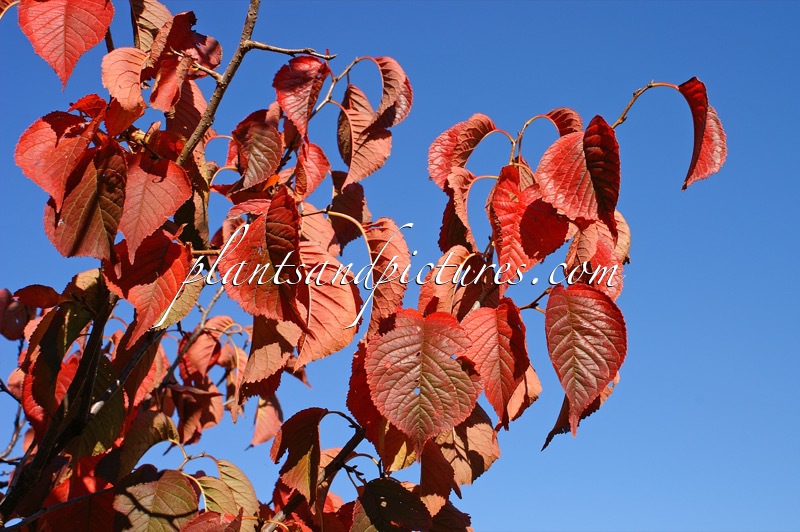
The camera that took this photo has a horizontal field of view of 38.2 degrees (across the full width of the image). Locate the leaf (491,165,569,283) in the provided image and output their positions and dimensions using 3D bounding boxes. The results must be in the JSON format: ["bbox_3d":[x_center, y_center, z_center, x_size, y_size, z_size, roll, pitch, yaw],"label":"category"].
[{"bbox_3d":[0.107,-0.035,0.951,0.064,0.095,0.034,-2,-11,5],"label":"leaf"}]

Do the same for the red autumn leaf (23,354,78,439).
[{"bbox_3d":[-0.302,0.113,1.000,0.052,0.080,0.035,-2,-12,11],"label":"red autumn leaf"}]

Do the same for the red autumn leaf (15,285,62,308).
[{"bbox_3d":[-0.408,0.035,1.300,0.052,0.027,0.035,-7,-21,17],"label":"red autumn leaf"}]

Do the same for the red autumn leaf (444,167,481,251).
[{"bbox_3d":[0.047,-0.043,0.860,0.034,0.065,0.045,-1,-13,-21],"label":"red autumn leaf"}]

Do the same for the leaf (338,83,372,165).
[{"bbox_3d":[-0.041,-0.140,1.150,0.048,0.083,0.030,-5,-15,17],"label":"leaf"}]

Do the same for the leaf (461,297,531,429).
[{"bbox_3d":[0.082,0.084,1.000,0.064,0.113,0.035,-4,-15,6],"label":"leaf"}]

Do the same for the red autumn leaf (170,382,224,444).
[{"bbox_3d":[-0.223,0.162,1.270,0.058,0.070,0.038,0,-12,0],"label":"red autumn leaf"}]

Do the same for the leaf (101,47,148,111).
[{"bbox_3d":[-0.266,-0.181,1.120,0.046,0.060,0.026,14,-13,-23],"label":"leaf"}]

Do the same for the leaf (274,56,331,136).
[{"bbox_3d":[-0.096,-0.163,1.120,0.050,0.083,0.030,10,-13,24],"label":"leaf"}]

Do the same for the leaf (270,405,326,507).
[{"bbox_3d":[-0.084,0.159,0.970,0.046,0.081,0.030,0,-17,0],"label":"leaf"}]

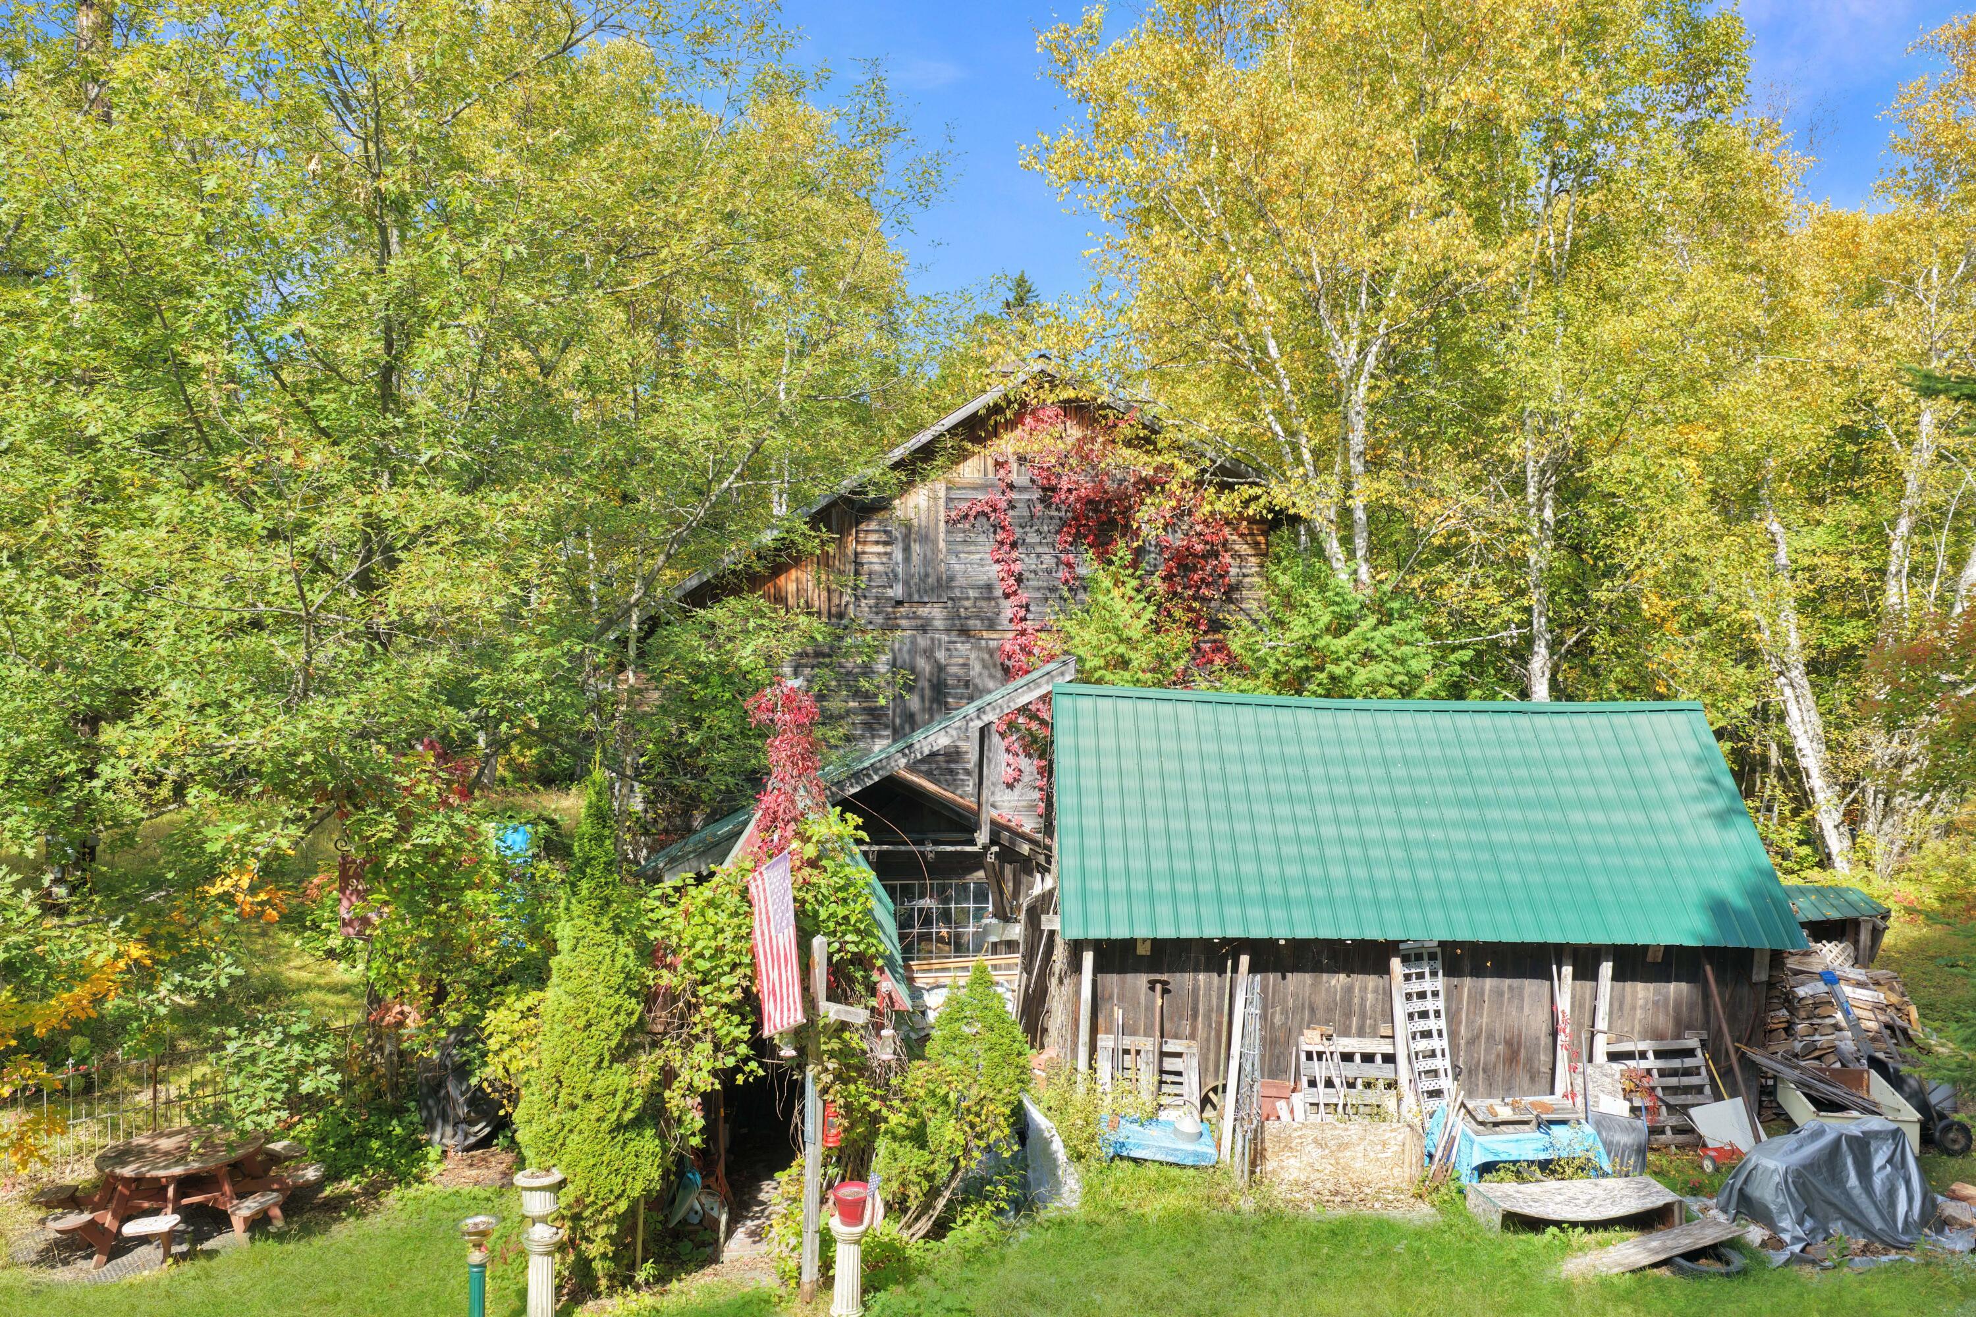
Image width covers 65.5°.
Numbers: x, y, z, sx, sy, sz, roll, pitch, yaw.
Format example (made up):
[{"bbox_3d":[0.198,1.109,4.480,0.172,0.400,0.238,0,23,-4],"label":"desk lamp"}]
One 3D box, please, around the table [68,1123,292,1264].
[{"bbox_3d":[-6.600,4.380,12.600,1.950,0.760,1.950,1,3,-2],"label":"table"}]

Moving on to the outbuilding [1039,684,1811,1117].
[{"bbox_3d":[4.420,2.560,17.850,7.550,4.150,5.200,1,3,-2],"label":"outbuilding"}]

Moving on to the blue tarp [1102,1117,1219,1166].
[{"bbox_3d":[1.624,4.559,14.500,1.050,0.300,0.750,1,3,-2],"label":"blue tarp"}]

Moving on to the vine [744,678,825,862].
[{"bbox_3d":[-1.684,0.925,12.700,0.650,1.500,0.600,1,3,-2],"label":"vine"}]

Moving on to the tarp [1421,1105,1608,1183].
[{"bbox_3d":[5.052,4.599,14.600,1.380,0.500,0.850,1,3,-2],"label":"tarp"}]

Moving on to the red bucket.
[{"bbox_3d":[-1.030,4.097,11.500,0.270,0.270,0.270,1,3,-2],"label":"red bucket"}]

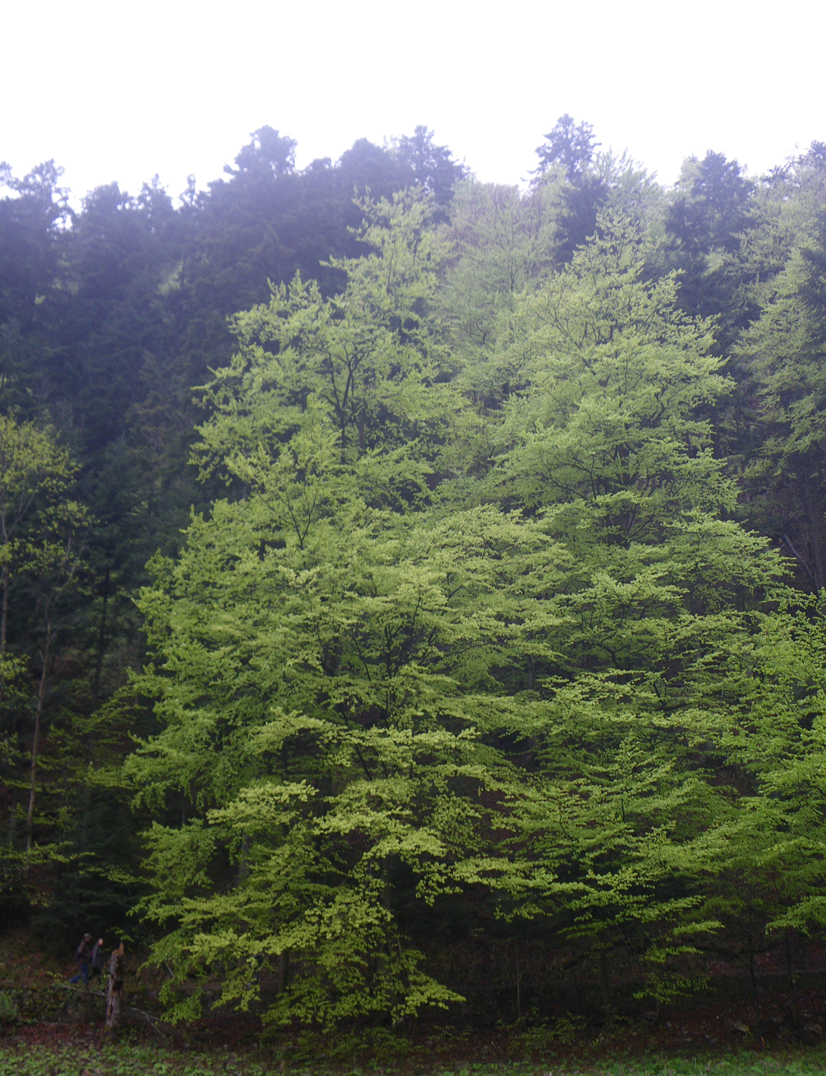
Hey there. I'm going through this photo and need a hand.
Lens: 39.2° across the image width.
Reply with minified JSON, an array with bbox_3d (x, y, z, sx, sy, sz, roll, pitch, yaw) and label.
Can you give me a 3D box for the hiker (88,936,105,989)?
[{"bbox_3d":[-10.018,13.500,36.847,0.650,1.700,0.550,-1,-20,0],"label":"hiker"}]

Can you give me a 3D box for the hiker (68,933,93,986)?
[{"bbox_3d":[-10.476,13.364,36.769,0.850,1.700,0.600,-1,-20,0],"label":"hiker"}]

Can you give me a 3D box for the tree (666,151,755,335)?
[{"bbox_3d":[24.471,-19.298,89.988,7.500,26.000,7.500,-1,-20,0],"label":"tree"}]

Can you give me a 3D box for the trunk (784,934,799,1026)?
[{"bbox_3d":[10.078,11.776,30.830,0.250,2.310,0.250,1,-20,1],"label":"trunk"}]

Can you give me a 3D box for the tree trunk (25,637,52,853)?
[{"bbox_3d":[-14.721,8.058,45.742,0.280,8.560,0.280,-1,-20,0],"label":"tree trunk"}]

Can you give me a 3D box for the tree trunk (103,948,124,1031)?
[{"bbox_3d":[-8.601,12.957,33.577,0.450,2.270,0.420,-1,-20,0],"label":"tree trunk"}]

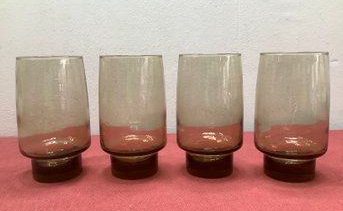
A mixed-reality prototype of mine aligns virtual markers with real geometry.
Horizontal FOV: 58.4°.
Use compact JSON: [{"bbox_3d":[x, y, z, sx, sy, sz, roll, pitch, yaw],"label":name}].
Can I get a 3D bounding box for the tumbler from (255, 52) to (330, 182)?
[{"bbox_3d":[0.121,0.010,0.309,0.070,0.122,0.070,-1,8,0],"label":"tumbler"}]

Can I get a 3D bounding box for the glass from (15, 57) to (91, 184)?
[{"bbox_3d":[-0.120,0.012,0.318,0.070,0.122,0.070,-1,8,0],"label":"glass"}]

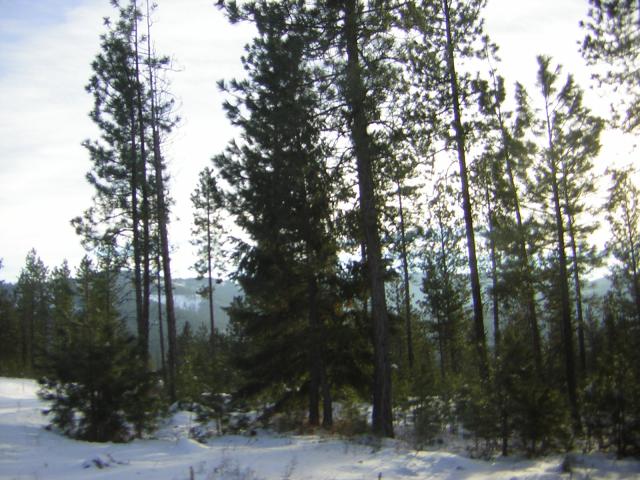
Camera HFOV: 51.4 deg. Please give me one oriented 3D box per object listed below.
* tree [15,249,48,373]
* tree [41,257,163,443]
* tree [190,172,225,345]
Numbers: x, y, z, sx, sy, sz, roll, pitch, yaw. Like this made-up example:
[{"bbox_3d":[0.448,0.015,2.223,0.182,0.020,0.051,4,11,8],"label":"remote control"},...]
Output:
[{"bbox_3d":[-10.403,2.614,24.000,1.200,4.550,1.200,-4,-6,0],"label":"tree"},{"bbox_3d":[-3.628,1.777,11.000,1.950,3.000,1.950,-4,-6,0],"label":"tree"},{"bbox_3d":[-4.543,0.832,27.000,1.300,7.700,1.300,-4,-6,0],"label":"tree"}]

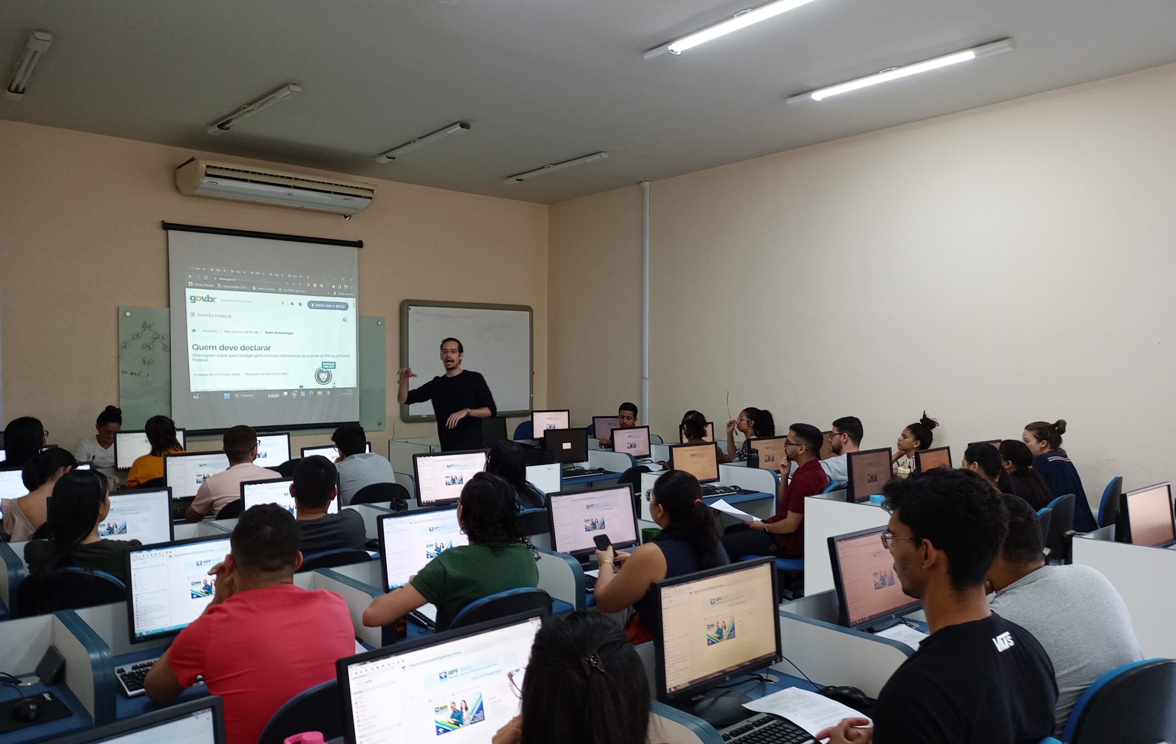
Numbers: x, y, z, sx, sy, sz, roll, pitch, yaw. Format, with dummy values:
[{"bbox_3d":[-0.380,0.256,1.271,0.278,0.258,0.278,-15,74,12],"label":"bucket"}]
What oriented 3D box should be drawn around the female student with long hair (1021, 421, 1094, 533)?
[{"bbox_3d":[3.010,0.950,6.170,0.480,1.270,0.700,0,0,-40],"label":"female student with long hair"}]

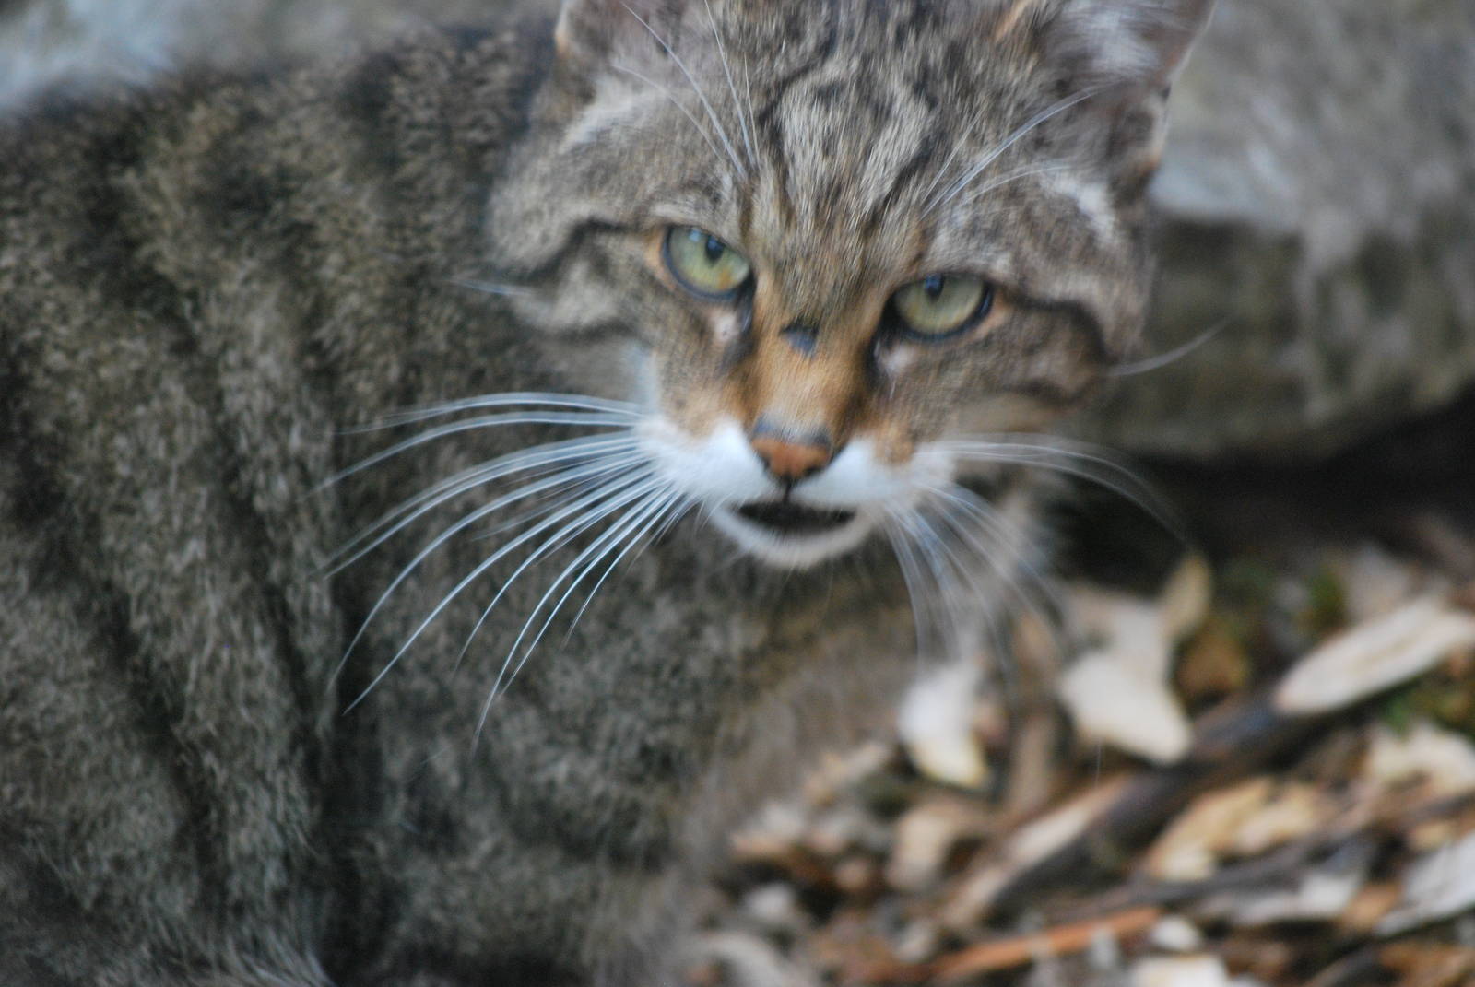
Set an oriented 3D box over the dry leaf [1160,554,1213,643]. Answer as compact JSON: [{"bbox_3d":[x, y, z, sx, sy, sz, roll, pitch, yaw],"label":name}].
[{"bbox_3d":[0.090,0.021,2.460,0.011,0.015,0.013,-6,26,-13],"label":"dry leaf"}]

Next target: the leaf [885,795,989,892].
[{"bbox_3d":[0.038,0.067,2.360,0.019,0.010,0.023,-5,25,-10],"label":"leaf"}]

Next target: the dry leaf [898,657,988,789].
[{"bbox_3d":[0.040,0.045,2.400,0.018,0.014,0.027,-5,25,-10],"label":"dry leaf"}]

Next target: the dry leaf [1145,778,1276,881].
[{"bbox_3d":[0.091,0.065,2.370,0.017,0.010,0.032,20,32,36],"label":"dry leaf"}]

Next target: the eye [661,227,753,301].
[{"bbox_3d":[-0.005,-0.042,2.250,0.016,0.013,0.010,9,9,3],"label":"eye"}]

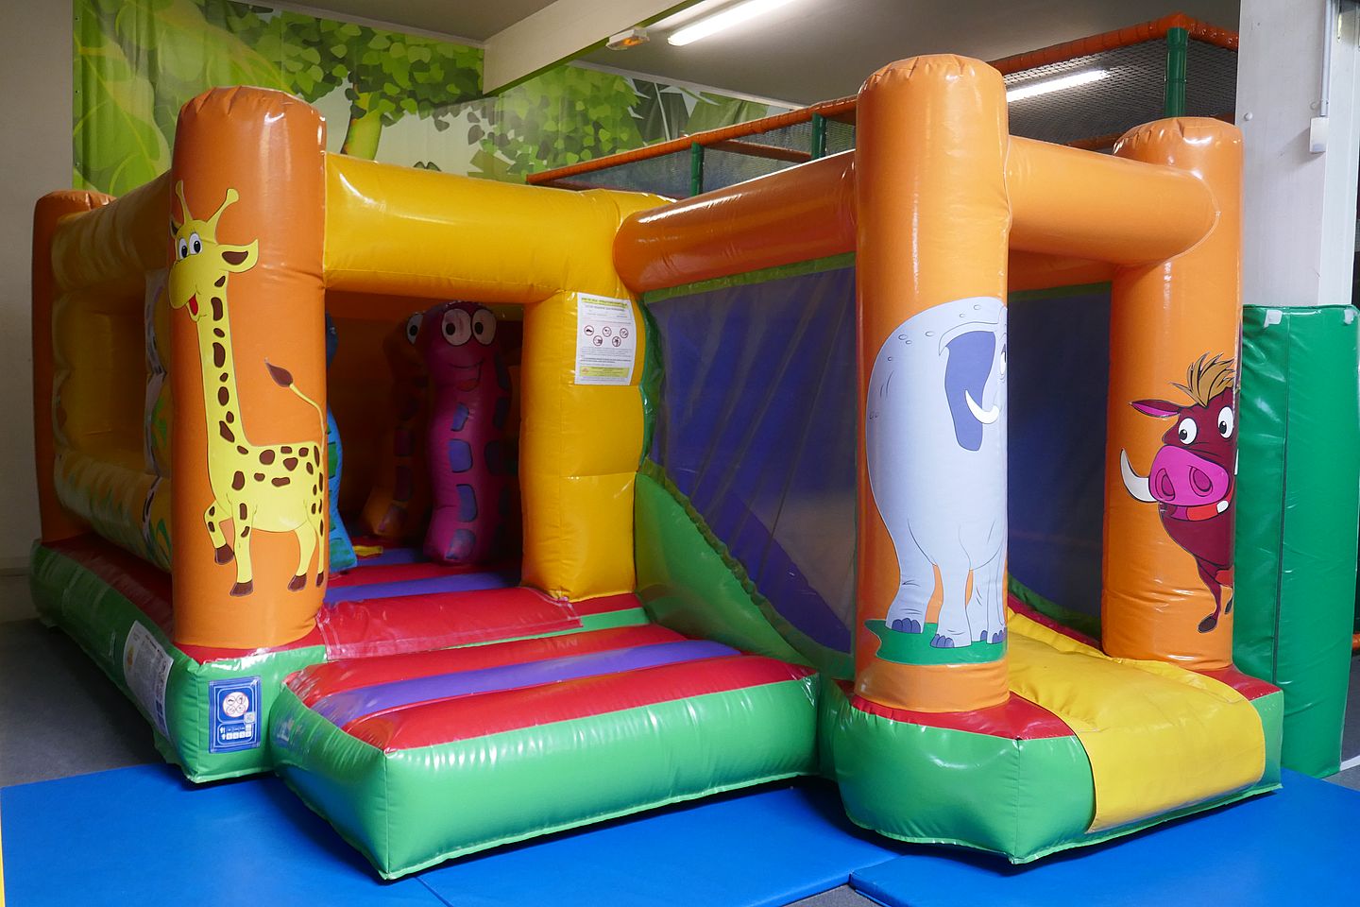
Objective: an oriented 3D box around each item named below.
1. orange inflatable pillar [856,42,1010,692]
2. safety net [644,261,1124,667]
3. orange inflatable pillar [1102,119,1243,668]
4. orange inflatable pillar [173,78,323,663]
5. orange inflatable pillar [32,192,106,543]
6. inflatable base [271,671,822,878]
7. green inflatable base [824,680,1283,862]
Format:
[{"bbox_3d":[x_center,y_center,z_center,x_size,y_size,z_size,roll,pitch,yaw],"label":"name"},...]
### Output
[{"bbox_3d":[0.807,-0.217,3.764,0.458,2.079,0.458,1,2,0],"label":"orange inflatable pillar"},{"bbox_3d":[0.740,0.011,4.872,1.346,1.412,1.492,-1,3,-35],"label":"safety net"},{"bbox_3d":[1.873,-0.229,4.459,0.458,2.079,0.458,-1,3,-35],"label":"orange inflatable pillar"},{"bbox_3d":[-1.663,-0.347,4.533,0.551,2.085,0.551,-1,3,-35],"label":"orange inflatable pillar"},{"bbox_3d":[-3.549,-0.470,7.040,0.551,2.085,0.551,-1,3,-35],"label":"orange inflatable pillar"},{"bbox_3d":[-0.489,0.957,4.179,1.630,0.387,1.154,-1,3,-35],"label":"inflatable base"},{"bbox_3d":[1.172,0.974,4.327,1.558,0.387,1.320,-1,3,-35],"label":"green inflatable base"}]

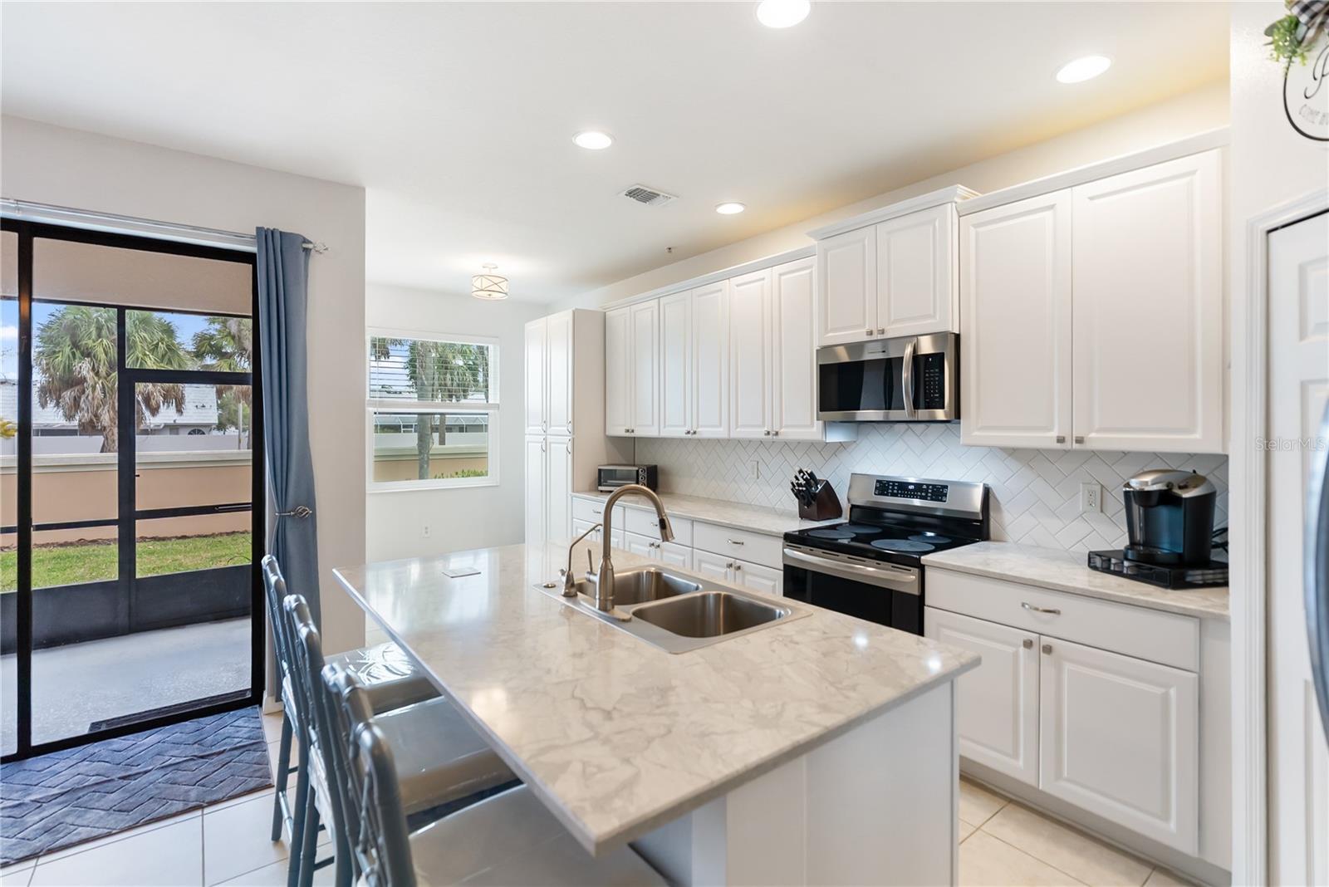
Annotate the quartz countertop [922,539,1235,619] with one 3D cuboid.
[{"bbox_3d":[1.683,0.523,2.382,0.647,0.035,0.979,-1,2,-38],"label":"quartz countertop"}]

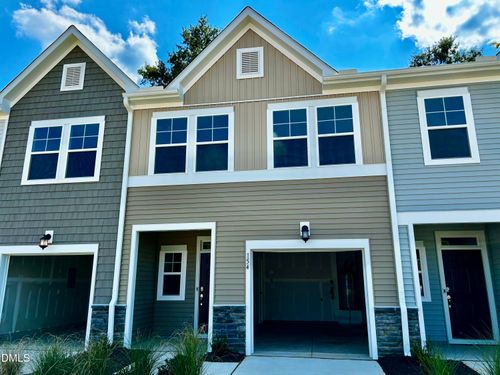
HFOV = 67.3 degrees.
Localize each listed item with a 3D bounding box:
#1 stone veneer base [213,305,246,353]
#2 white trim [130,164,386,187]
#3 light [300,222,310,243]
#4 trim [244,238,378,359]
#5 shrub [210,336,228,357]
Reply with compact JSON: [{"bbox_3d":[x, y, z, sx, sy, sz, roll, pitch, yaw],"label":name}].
[{"bbox_3d":[-0.431,2.981,7.896,0.718,0.992,0.140,-2,-14,9],"label":"stone veneer base"},{"bbox_3d":[0.027,-0.260,8.598,5.986,0.254,0.050,-2,-14,9],"label":"white trim"},{"bbox_3d":[1.184,0.950,8.015,0.212,0.440,0.200,-2,-14,9],"label":"light"},{"bbox_3d":[1.222,2.277,7.839,2.612,2.349,0.150,-2,-14,9],"label":"trim"},{"bbox_3d":[-0.617,3.213,7.579,0.352,0.387,0.360,0,-14,0],"label":"shrub"}]

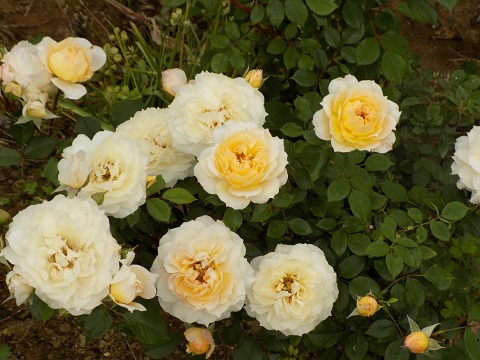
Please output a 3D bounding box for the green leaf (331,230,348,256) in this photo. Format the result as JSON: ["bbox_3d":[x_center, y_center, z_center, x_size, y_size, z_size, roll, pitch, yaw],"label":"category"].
[{"bbox_3d":[0.099,0.063,1.180,0.016,0.005,0.028,-1,67,-1],"label":"green leaf"}]

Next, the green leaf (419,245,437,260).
[{"bbox_3d":[0.203,0.078,1.300,0.023,0.004,0.019,17,60,3],"label":"green leaf"}]

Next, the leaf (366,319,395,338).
[{"bbox_3d":[0.141,0.151,1.200,0.031,0.006,0.018,-17,69,-7],"label":"leaf"}]

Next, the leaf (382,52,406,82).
[{"bbox_3d":[0.165,-0.121,1.270,0.025,0.005,0.038,-20,68,-8],"label":"leaf"}]

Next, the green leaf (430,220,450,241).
[{"bbox_3d":[0.198,0.050,1.180,0.018,0.005,0.028,-38,72,-15],"label":"green leaf"}]

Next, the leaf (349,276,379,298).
[{"bbox_3d":[0.136,0.117,1.290,0.036,0.007,0.026,15,66,7],"label":"leaf"}]

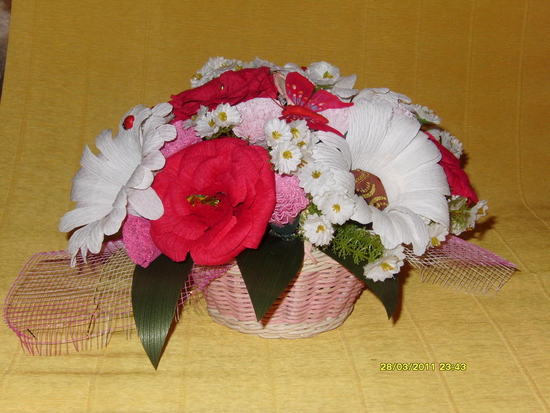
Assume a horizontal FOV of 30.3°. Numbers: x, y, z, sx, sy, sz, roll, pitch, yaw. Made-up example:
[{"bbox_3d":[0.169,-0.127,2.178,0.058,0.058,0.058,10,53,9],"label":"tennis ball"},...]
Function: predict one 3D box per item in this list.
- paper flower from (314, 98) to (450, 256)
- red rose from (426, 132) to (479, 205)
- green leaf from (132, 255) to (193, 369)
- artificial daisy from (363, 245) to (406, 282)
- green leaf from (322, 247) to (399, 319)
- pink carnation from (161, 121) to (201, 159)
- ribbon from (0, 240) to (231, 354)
[{"bbox_3d":[0.085,-0.022,0.800,0.112,0.120,0.050,-9,-12,-27],"label":"paper flower"},{"bbox_3d":[0.144,-0.029,0.870,0.055,0.082,0.082,-32,8,21],"label":"red rose"},{"bbox_3d":[-0.091,0.084,0.822,0.048,0.096,0.022,2,-9,6],"label":"green leaf"},{"bbox_3d":[0.085,0.044,0.790,0.033,0.028,0.017,-6,8,-17],"label":"artificial daisy"},{"bbox_3d":[0.074,0.059,0.838,0.043,0.080,0.025,-33,-7,-15],"label":"green leaf"},{"bbox_3d":[-0.075,-0.054,0.815,0.045,0.038,0.045,9,63,25],"label":"pink carnation"},{"bbox_3d":[-0.132,0.070,0.899,0.192,0.065,0.130,0,17,0],"label":"ribbon"}]

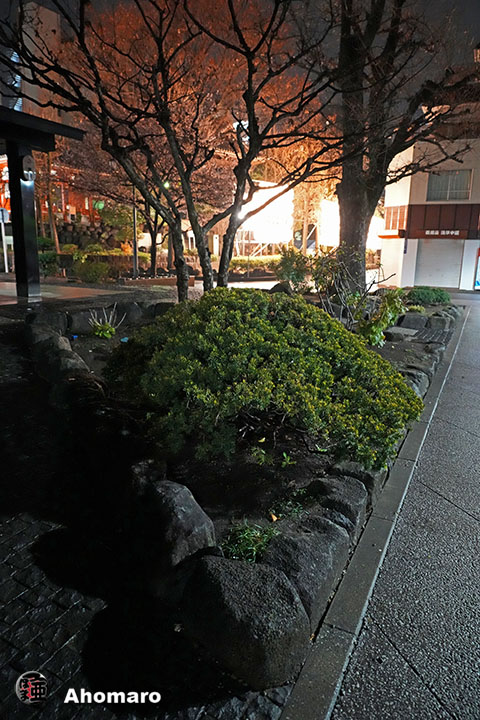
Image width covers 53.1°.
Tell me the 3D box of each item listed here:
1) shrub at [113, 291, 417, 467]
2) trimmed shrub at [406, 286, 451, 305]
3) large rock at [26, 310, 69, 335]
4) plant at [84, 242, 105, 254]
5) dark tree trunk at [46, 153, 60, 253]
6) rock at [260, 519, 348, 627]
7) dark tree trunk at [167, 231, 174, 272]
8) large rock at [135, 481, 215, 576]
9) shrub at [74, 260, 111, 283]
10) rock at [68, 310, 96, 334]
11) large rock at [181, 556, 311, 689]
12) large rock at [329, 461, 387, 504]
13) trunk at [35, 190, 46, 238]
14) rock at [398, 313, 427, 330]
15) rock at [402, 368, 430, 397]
[{"bbox_3d":[0.200,-0.100,4.350,2.800,1.050,2.450,1,11,0],"label":"shrub"},{"bbox_3d":[5.812,-1.989,14.800,1.350,0.520,1.100,1,11,0],"label":"trimmed shrub"},{"bbox_3d":[-3.185,-0.593,7.900,0.680,0.420,0.500,1,11,0],"label":"large rock"},{"bbox_3d":[-6.366,-4.856,21.000,0.900,0.600,0.750,1,11,0],"label":"plant"},{"bbox_3d":[-8.548,-7.127,22.000,0.550,4.800,0.500,1,11,0],"label":"dark tree trunk"},{"bbox_3d":[0.283,0.918,2.224,0.330,0.210,0.600,7,13,26],"label":"rock"},{"bbox_3d":[-3.909,-6.103,27.000,0.360,2.090,0.360,1,12,0],"label":"dark tree trunk"},{"bbox_3d":[-0.315,0.794,2.435,0.360,0.340,0.500,-2,12,-16],"label":"large rock"},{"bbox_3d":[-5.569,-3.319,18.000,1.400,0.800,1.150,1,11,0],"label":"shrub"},{"bbox_3d":[-2.775,-0.664,8.632,0.380,0.420,0.600,7,13,26],"label":"rock"},{"bbox_3d":[0.042,0.949,1.851,0.430,0.290,0.400,7,13,26],"label":"large rock"},{"bbox_3d":[0.779,0.746,3.179,0.320,0.180,0.520,7,13,26],"label":"large rock"},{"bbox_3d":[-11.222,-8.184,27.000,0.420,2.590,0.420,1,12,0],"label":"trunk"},{"bbox_3d":[3.378,-0.764,9.400,0.560,0.360,0.450,1,11,0],"label":"rock"},{"bbox_3d":[1.989,0.286,5.600,0.450,0.320,0.500,7,12,26],"label":"rock"}]

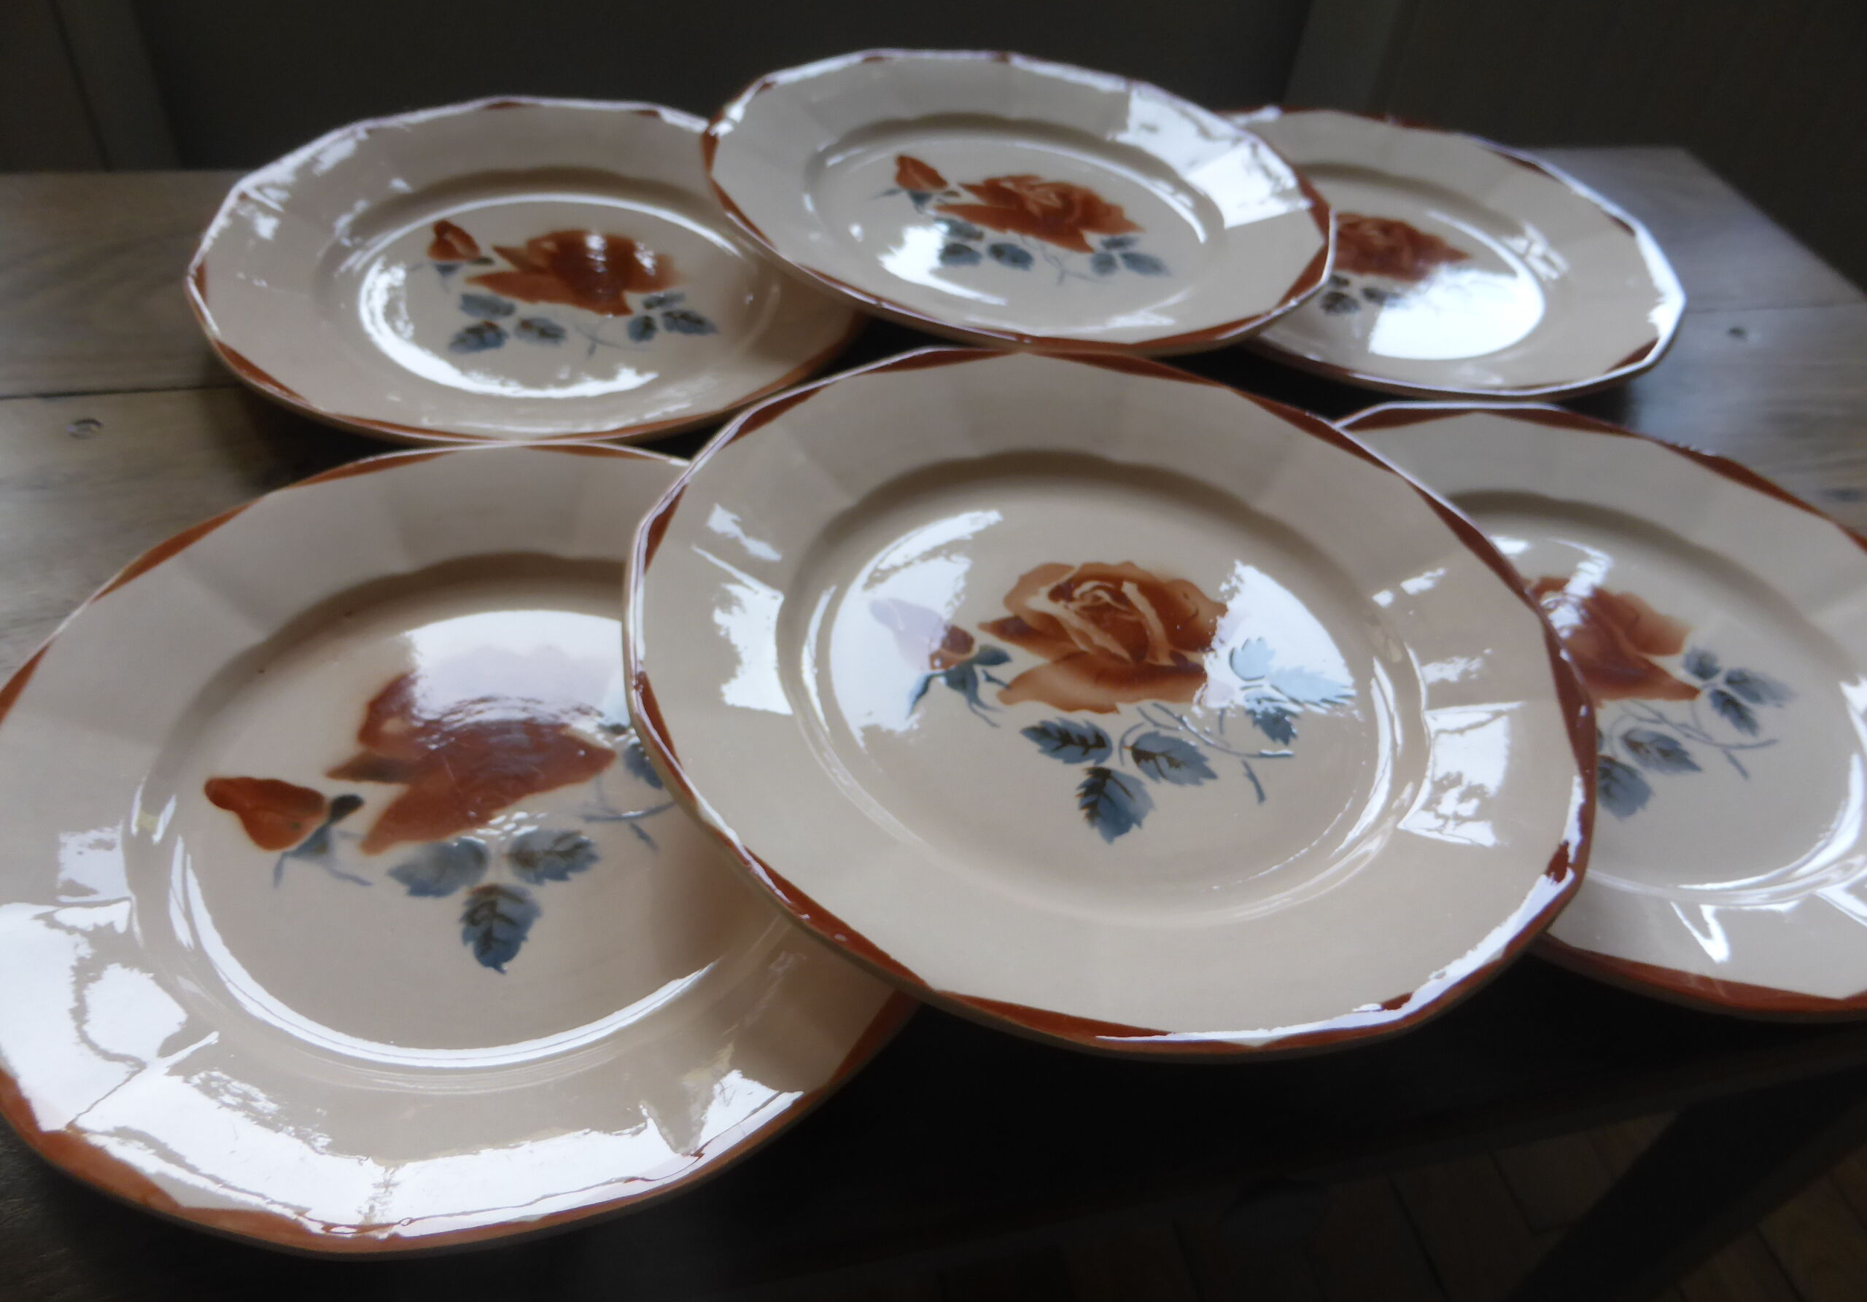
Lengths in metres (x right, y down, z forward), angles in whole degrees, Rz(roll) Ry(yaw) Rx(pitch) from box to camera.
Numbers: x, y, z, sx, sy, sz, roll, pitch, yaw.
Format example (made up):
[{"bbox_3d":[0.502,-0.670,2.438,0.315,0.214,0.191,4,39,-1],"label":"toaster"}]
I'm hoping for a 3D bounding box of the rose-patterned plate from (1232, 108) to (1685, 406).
[{"bbox_3d":[0.190,-0.166,0.570,0.234,0.025,0.234,3,46,-3],"label":"rose-patterned plate"}]

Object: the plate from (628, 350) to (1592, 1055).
[{"bbox_3d":[0.043,-0.001,0.343,0.238,0.025,0.238,5,44,-5],"label":"plate"}]

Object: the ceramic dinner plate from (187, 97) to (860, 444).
[{"bbox_3d":[-0.141,-0.140,0.500,0.240,0.025,0.240,3,46,-3],"label":"ceramic dinner plate"}]

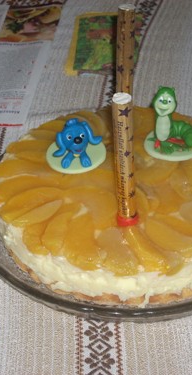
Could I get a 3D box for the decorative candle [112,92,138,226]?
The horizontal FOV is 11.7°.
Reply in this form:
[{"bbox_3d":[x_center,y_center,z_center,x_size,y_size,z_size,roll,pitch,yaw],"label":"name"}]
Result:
[{"bbox_3d":[0.025,-0.020,0.803,0.018,0.133,0.018,-3,38,2],"label":"decorative candle"}]

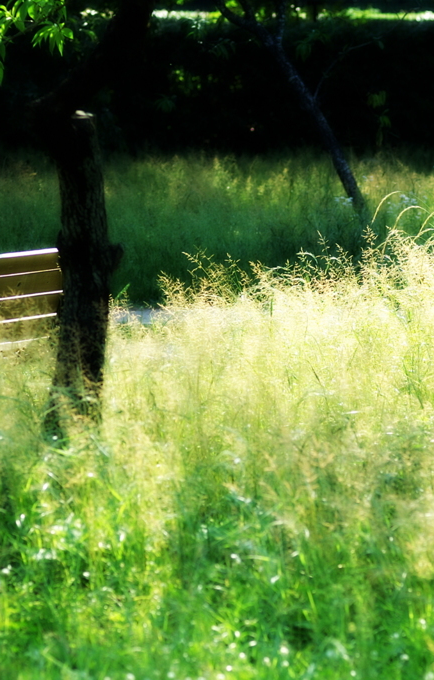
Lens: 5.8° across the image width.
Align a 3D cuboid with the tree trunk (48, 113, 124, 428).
[{"bbox_3d":[-0.464,-0.206,15.022,0.250,1.197,0.220,0,4,0],"label":"tree trunk"}]

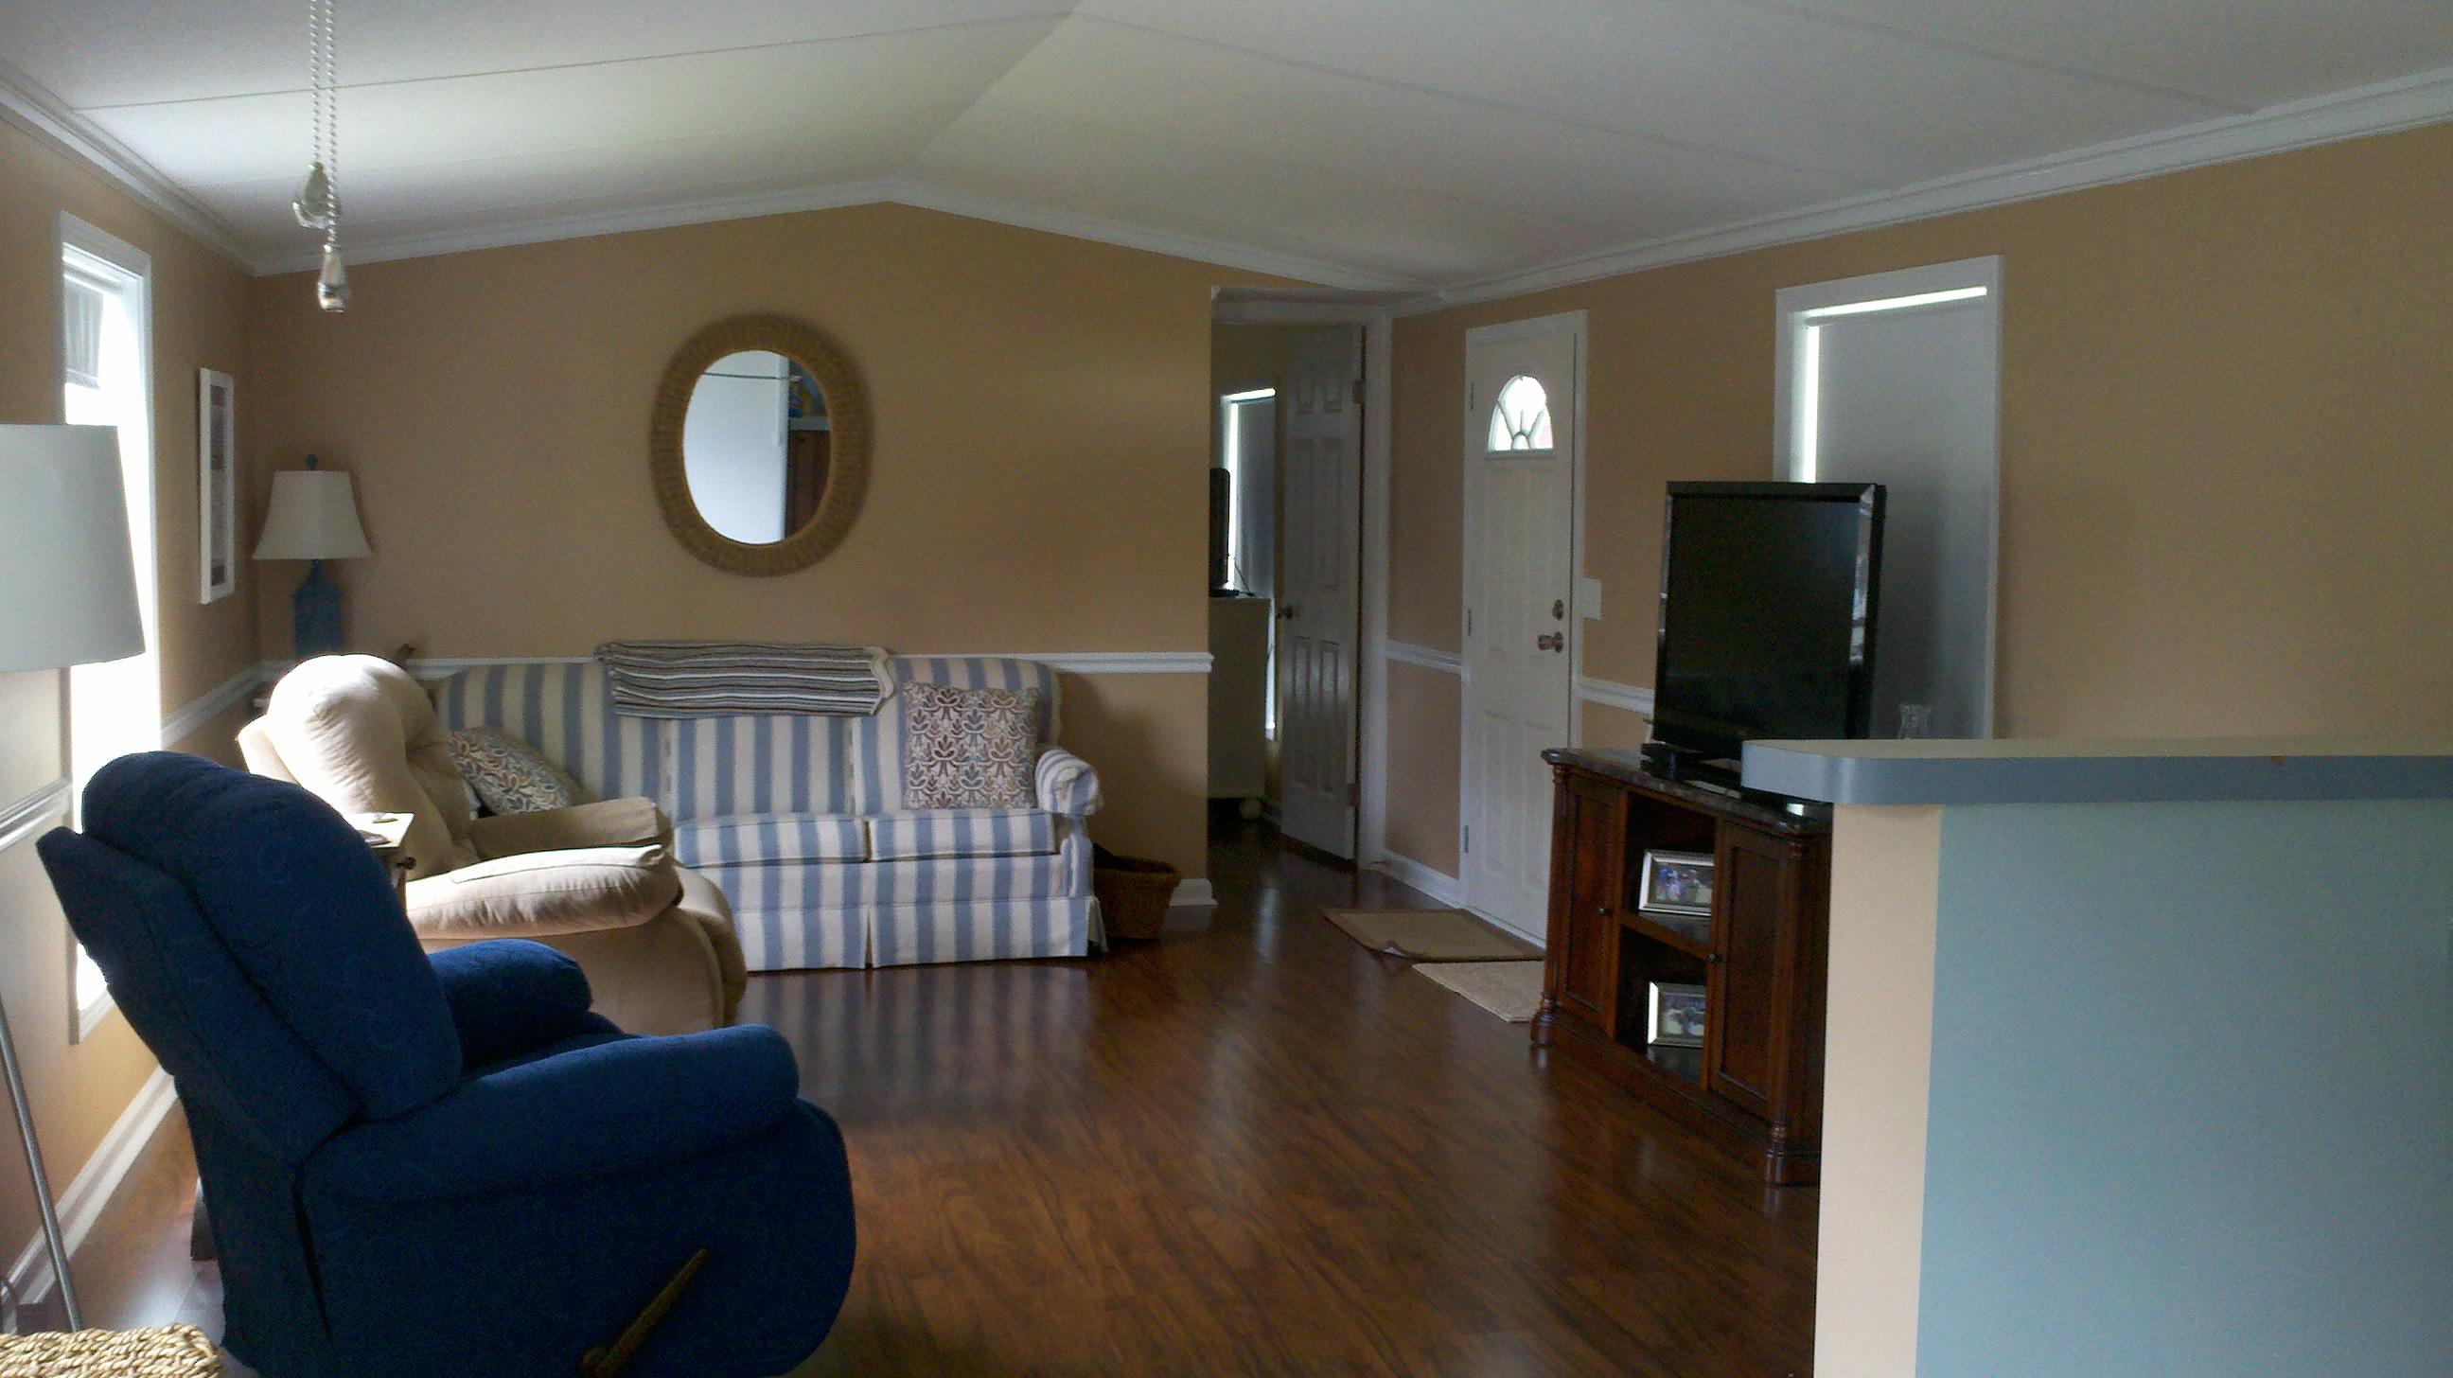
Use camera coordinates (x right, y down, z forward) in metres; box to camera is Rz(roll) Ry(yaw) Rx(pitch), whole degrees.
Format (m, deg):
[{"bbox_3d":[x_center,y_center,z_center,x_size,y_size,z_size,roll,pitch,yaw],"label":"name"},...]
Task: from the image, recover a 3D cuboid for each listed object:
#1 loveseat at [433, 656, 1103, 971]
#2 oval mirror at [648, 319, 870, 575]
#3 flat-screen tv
[{"bbox_3d":[-1.503,0.388,6.279,2.110,0.935,0.740,-1,6,-12],"label":"loveseat"},{"bbox_3d":[-1.506,-0.796,6.384,0.710,0.850,0.060,-2,6,-18],"label":"oval mirror"},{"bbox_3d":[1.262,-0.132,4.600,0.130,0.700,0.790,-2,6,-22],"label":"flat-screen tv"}]

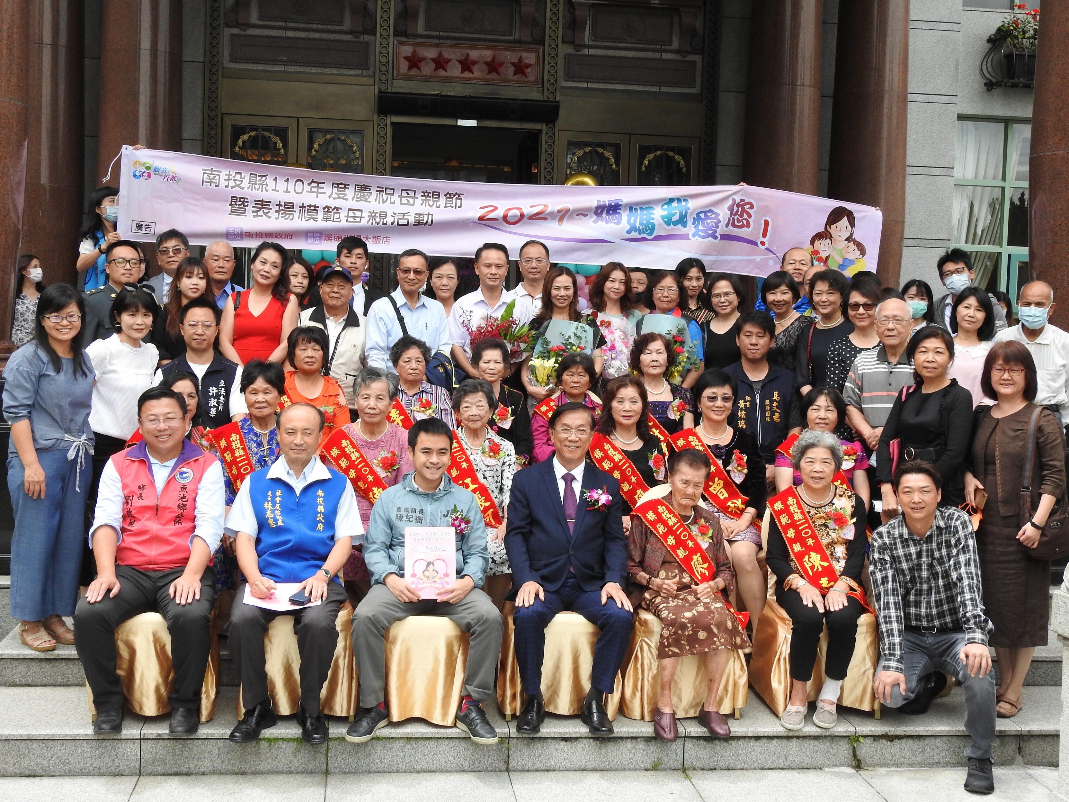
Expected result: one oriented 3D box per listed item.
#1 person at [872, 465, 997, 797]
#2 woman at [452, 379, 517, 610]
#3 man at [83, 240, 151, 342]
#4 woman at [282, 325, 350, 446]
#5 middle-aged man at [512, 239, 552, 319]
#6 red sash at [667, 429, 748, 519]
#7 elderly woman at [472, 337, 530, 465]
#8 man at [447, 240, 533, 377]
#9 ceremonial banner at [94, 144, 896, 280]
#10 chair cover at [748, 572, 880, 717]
[{"bbox_3d":[1.636,0.892,5.601,0.520,1.274,0.760,2,3,5],"label":"person"},{"bbox_3d":[-0.286,0.511,6.378,0.440,1.220,0.680,2,3,-5],"label":"woman"},{"bbox_3d":[-2.348,-0.084,7.489,0.500,1.639,0.320,1,3,-16],"label":"man"},{"bbox_3d":[-1.169,0.254,7.105,0.440,1.290,0.720,1,3,-6],"label":"woman"},{"bbox_3d":[-0.022,-0.117,8.021,0.480,1.698,0.300,2,3,-5],"label":"middle-aged man"},{"bbox_3d":[0.863,0.360,6.549,0.400,0.460,0.240,2,3,0],"label":"red sash"},{"bbox_3d":[-0.188,0.292,7.217,0.430,1.260,0.720,1,3,-6],"label":"elderly woman"},{"bbox_3d":[-0.257,-0.114,7.945,0.520,1.680,0.360,1,3,-6],"label":"man"},{"bbox_3d":[-0.147,-1.211,8.840,5.080,0.590,0.150,3,2,-7],"label":"ceremonial banner"},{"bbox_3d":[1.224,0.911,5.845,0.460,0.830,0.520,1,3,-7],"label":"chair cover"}]

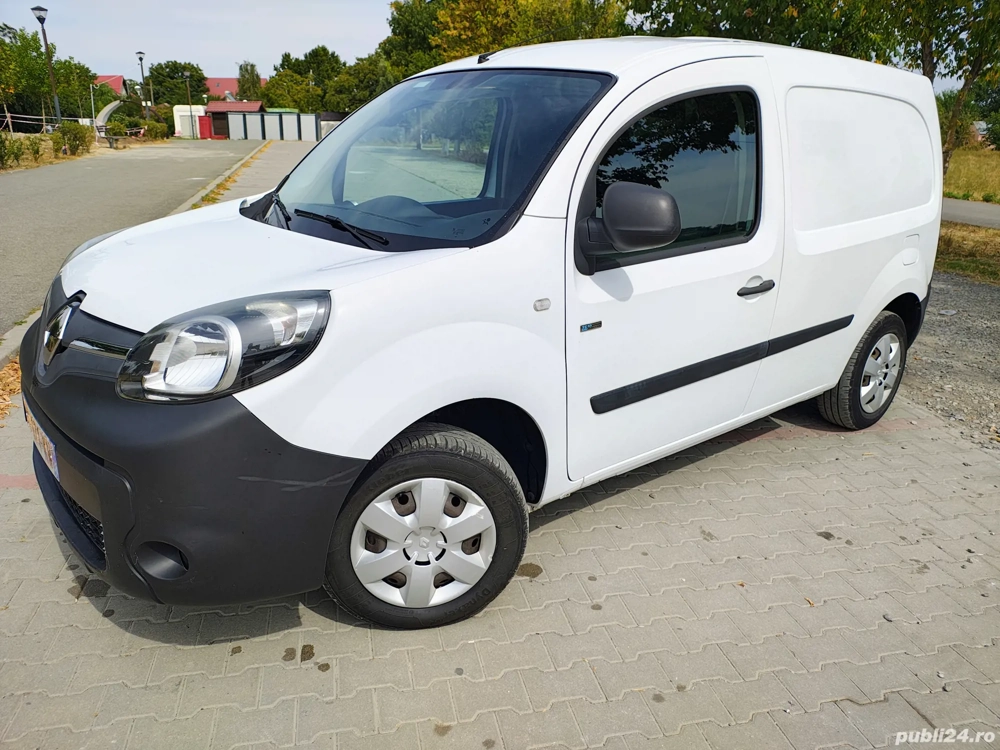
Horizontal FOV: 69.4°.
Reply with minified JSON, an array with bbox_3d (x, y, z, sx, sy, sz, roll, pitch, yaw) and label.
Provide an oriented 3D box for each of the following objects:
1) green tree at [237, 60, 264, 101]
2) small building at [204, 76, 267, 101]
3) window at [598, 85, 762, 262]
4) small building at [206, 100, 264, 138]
[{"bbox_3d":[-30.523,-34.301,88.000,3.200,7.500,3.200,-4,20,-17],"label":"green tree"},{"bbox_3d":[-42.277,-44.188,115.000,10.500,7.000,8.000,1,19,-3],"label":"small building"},{"bbox_3d":[0.606,-0.681,2.395,0.900,0.550,0.070,-13,13,-36],"label":"window"},{"bbox_3d":[-19.191,-18.567,52.500,3.900,2.550,3.000,-1,19,-6],"label":"small building"}]

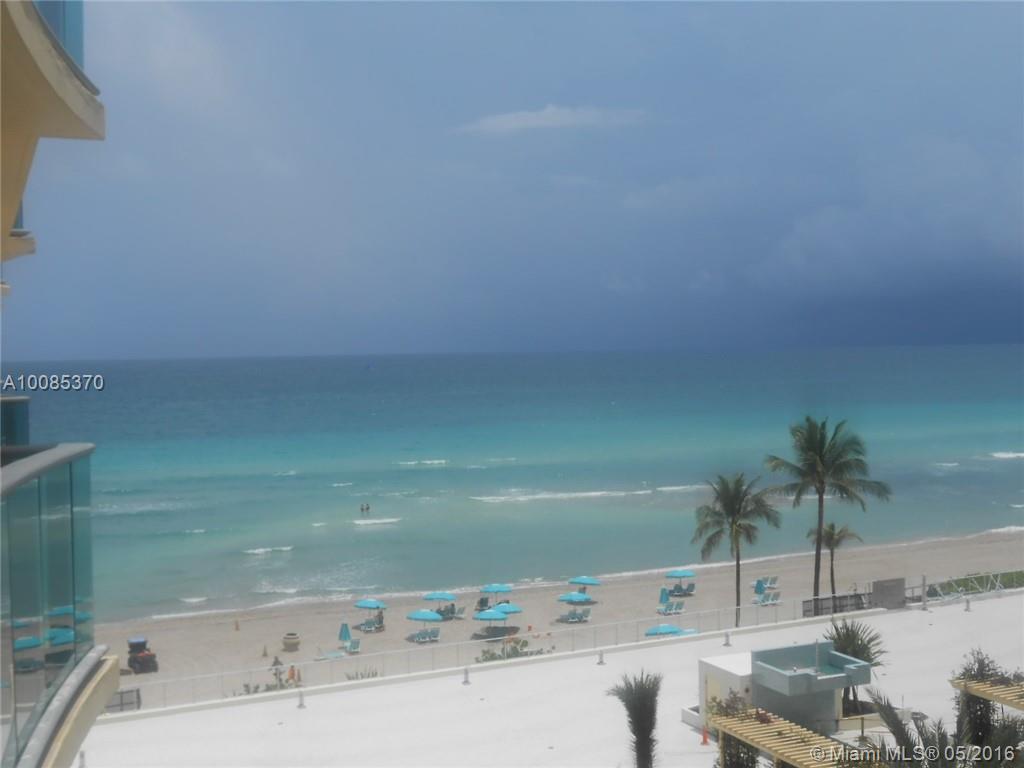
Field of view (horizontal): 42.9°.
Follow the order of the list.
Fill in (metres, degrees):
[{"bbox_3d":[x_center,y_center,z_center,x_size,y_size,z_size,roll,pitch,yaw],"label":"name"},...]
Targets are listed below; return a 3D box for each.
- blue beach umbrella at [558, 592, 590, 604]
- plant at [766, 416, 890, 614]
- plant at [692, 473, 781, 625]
[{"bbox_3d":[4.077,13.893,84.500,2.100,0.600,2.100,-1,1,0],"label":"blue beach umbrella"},{"bbox_3d":[18.967,8.480,78.000,7.200,12.820,7.200,-1,1,0],"label":"plant"},{"bbox_3d":[12.878,10.141,75.000,5.100,9.850,5.100,-1,1,0],"label":"plant"}]

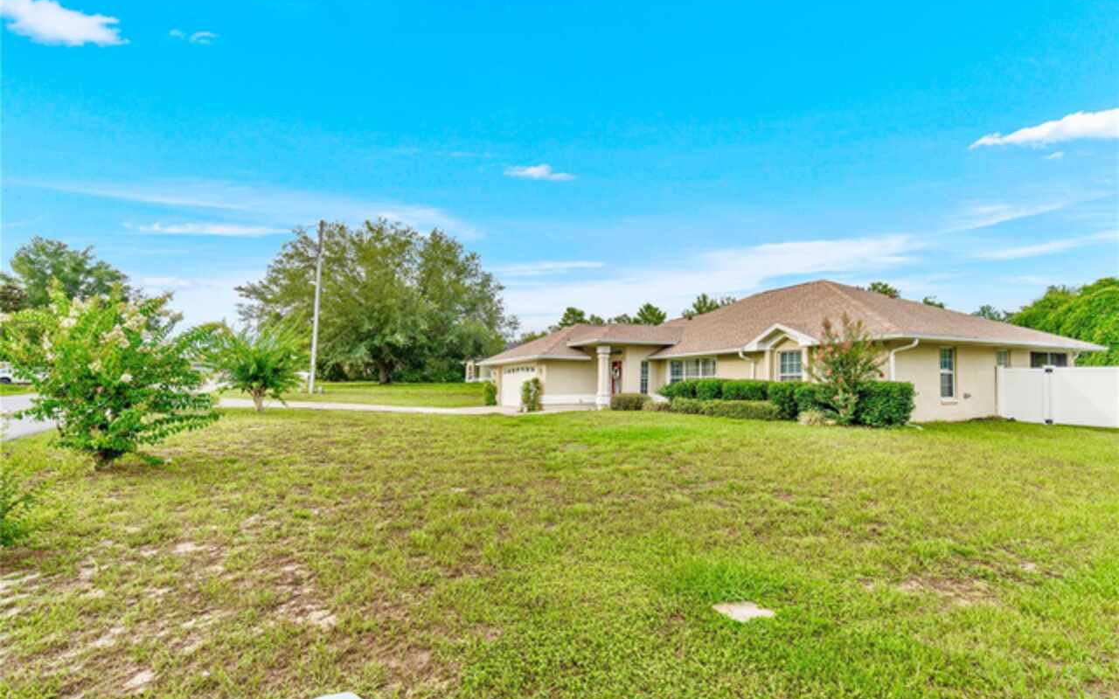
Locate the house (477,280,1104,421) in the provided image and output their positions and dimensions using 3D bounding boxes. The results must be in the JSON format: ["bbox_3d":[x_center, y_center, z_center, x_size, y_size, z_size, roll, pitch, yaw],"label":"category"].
[{"bbox_3d":[7.863,0.041,24.093,18.597,5.998,22.489,2,-4,-26],"label":"house"}]

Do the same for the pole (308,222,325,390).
[{"bbox_3d":[-15.805,-2.801,30.337,0.400,11.253,0.400,1,-3,0],"label":"pole"}]

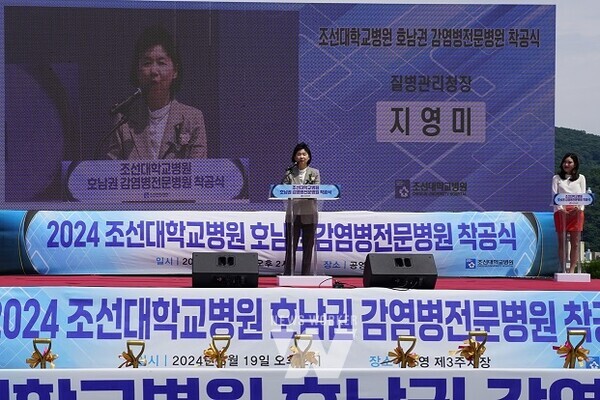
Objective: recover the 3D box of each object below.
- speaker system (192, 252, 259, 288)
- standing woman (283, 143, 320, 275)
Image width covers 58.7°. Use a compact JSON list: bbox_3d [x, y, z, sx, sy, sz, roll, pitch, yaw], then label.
[{"bbox_3d":[-0.820,0.775,5.970,0.730,0.400,0.440,0,-1,-3],"label":"speaker system"},{"bbox_3d":[0.020,0.140,6.400,0.470,1.640,0.360,0,-1,0],"label":"standing woman"}]

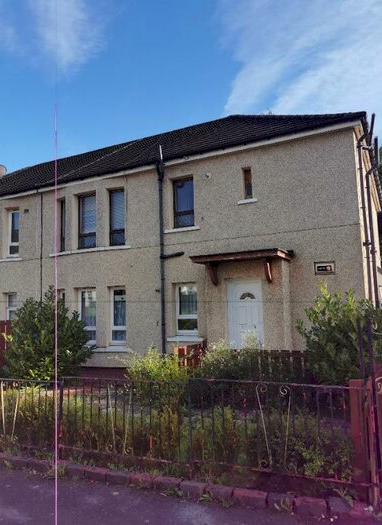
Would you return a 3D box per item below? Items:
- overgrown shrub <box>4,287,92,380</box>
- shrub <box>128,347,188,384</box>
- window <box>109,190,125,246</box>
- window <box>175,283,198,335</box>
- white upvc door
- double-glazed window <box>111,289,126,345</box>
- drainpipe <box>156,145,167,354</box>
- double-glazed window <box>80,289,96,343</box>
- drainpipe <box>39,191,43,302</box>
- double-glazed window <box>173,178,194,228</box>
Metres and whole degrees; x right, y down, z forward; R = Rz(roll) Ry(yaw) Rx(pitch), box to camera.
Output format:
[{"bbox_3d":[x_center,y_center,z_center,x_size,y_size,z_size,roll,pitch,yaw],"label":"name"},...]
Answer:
[{"bbox_3d":[-3.723,1.894,10.700,2.200,2.450,2.000,-5,-7,26],"label":"overgrown shrub"},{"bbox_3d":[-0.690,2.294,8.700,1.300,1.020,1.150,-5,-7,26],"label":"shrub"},{"bbox_3d":[-2.062,-1.270,11.694,0.586,1.618,0.090,-5,-7,26],"label":"window"},{"bbox_3d":[-0.097,1.202,10.512,0.679,1.321,0.090,-5,-7,26],"label":"window"},{"bbox_3d":[1.242,1.433,9.089,0.828,2.074,0.080,-5,-7,26],"label":"white upvc door"},{"bbox_3d":[-1.972,1.504,11.402,0.586,1.618,0.090,-5,-7,26],"label":"double-glazed window"},{"bbox_3d":[-0.732,-0.053,10.644,0.140,6.092,0.140,-5,-7,26],"label":"drainpipe"},{"bbox_3d":[-2.941,1.588,11.868,0.716,1.618,0.090,-5,-7,26],"label":"double-glazed window"},{"bbox_3d":[-4.616,0.705,12.506,0.090,5.952,0.100,-5,-7,26],"label":"drainpipe"},{"bbox_3d":[-0.195,-1.552,10.806,0.670,1.349,0.090,-5,-7,26],"label":"double-glazed window"}]

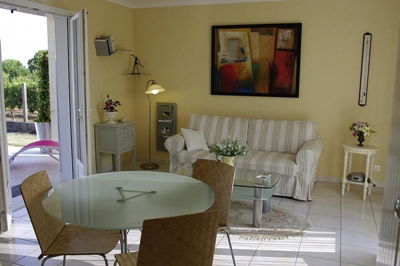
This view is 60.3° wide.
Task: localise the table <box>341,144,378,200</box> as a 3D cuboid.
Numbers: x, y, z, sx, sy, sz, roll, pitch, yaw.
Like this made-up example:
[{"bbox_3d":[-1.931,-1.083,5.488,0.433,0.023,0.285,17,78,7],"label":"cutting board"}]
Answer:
[{"bbox_3d":[2.035,0.502,4.434,0.402,0.634,0.343,7,11,33],"label":"table"}]

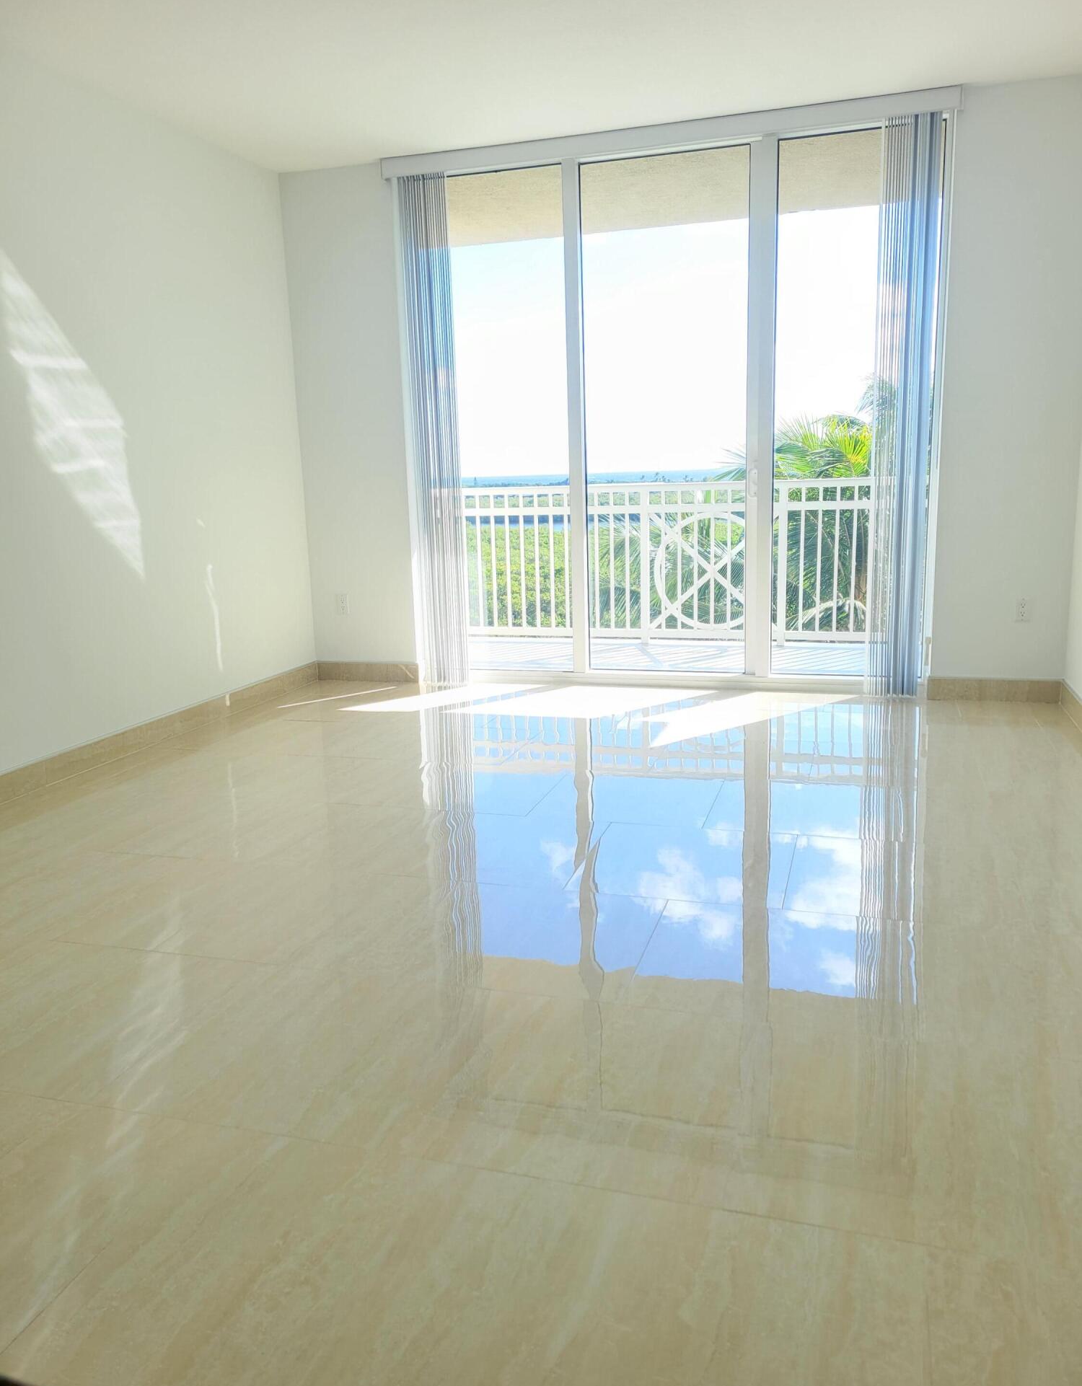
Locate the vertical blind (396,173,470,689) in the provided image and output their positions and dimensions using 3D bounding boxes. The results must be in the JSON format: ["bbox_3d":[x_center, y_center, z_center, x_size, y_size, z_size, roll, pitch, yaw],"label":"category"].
[{"bbox_3d":[-0.562,-1.334,5.713,0.221,2.630,0.090,2,12,17],"label":"vertical blind"}]

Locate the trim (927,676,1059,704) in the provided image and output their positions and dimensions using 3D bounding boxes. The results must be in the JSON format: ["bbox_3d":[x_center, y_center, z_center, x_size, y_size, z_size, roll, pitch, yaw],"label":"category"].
[{"bbox_3d":[2.157,-0.012,5.172,0.588,0.105,0.014,2,12,17],"label":"trim"}]

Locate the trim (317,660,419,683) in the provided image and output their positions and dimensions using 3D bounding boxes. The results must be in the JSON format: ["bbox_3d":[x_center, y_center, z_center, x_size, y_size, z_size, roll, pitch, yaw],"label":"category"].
[{"bbox_3d":[-0.978,-0.116,6.129,0.626,0.105,0.014,2,12,17],"label":"trim"}]

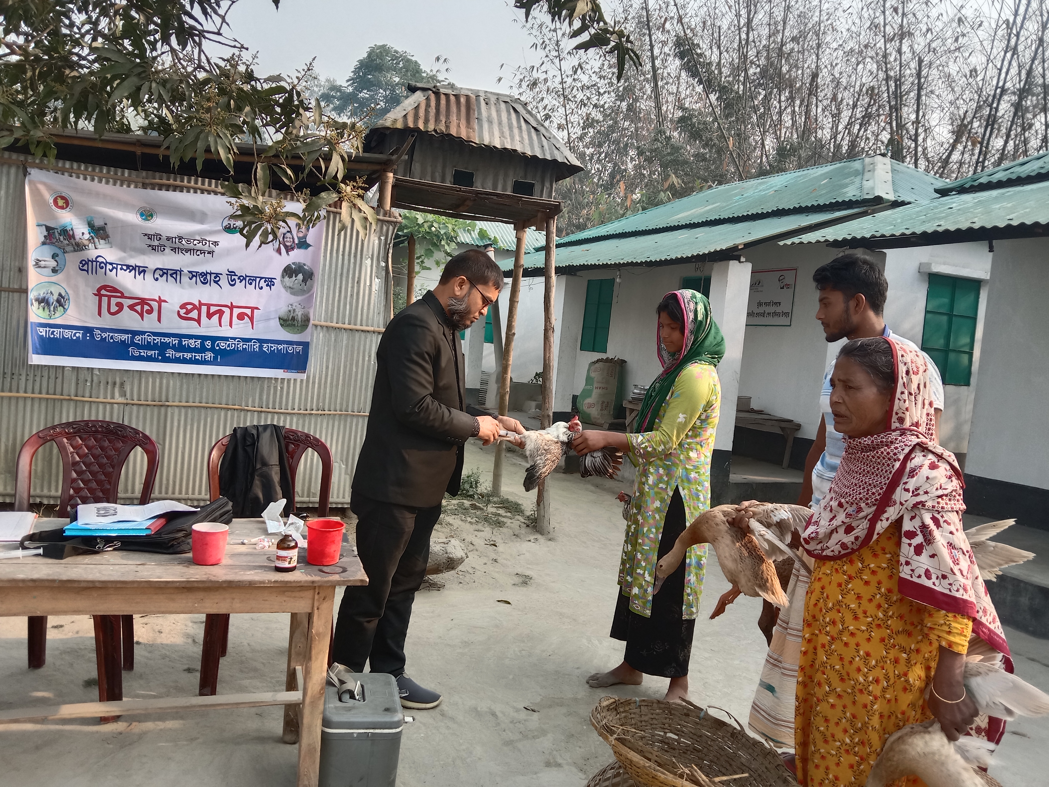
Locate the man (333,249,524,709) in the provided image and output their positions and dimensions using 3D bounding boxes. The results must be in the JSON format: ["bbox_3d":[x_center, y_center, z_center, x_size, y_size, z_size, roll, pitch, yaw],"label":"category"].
[{"bbox_3d":[-0.326,0.309,2.719,0.600,1.620,0.500,5,3,3],"label":"man"}]

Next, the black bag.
[{"bbox_3d":[-0.979,0.317,1.984,0.440,0.100,0.370,4,3,-16],"label":"black bag"}]

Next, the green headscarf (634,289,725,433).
[{"bbox_3d":[0.615,-0.125,3.007,0.300,0.540,0.270,4,3,-15],"label":"green headscarf"}]

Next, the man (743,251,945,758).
[{"bbox_3d":[0.986,0.410,2.524,0.520,1.670,0.500,5,3,-10],"label":"man"}]

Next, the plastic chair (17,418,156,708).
[{"bbox_3d":[-1.527,0.565,2.661,0.465,0.905,0.480,4,3,-11],"label":"plastic chair"}]

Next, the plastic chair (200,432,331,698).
[{"bbox_3d":[-0.938,0.604,2.933,0.465,0.905,0.480,4,3,-17],"label":"plastic chair"}]

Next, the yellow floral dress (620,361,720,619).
[{"bbox_3d":[0.582,0.324,3.021,0.340,0.965,0.400,4,3,-13],"label":"yellow floral dress"}]

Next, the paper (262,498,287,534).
[{"bbox_3d":[-0.686,0.336,2.163,0.075,0.095,0.050,4,3,-15],"label":"paper"}]

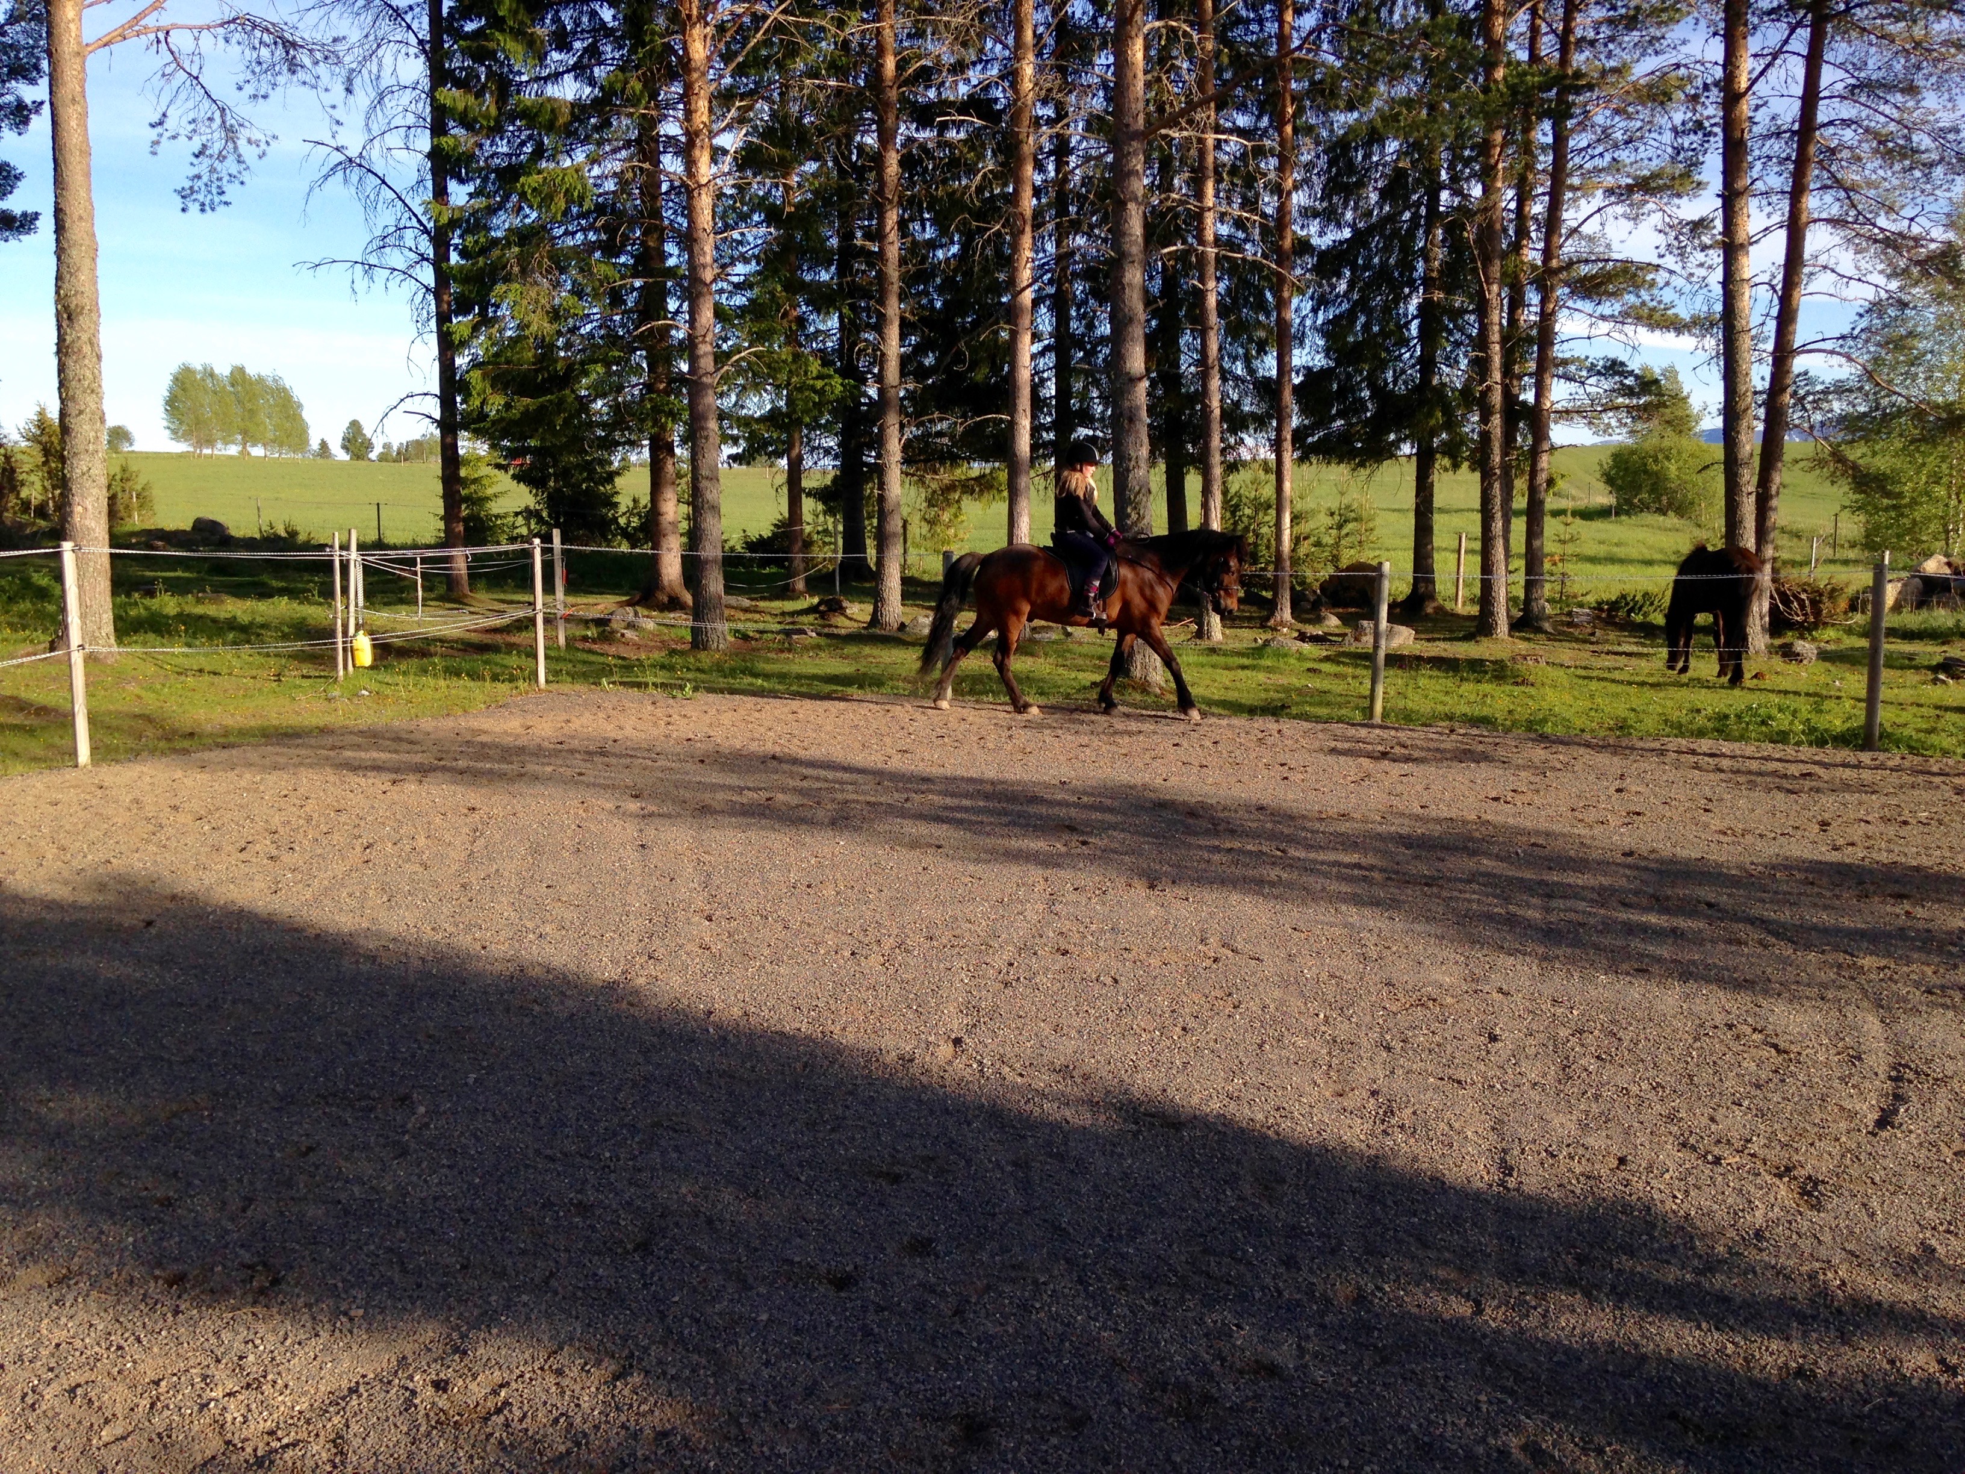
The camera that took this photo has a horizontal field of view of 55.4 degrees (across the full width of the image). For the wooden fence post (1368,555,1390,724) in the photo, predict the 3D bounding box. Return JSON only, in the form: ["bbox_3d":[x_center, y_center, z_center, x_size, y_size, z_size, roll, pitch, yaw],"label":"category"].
[{"bbox_3d":[3.169,-0.748,14.900,0.092,1.282,0.092,3,7,27],"label":"wooden fence post"}]

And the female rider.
[{"bbox_3d":[0.826,-1.664,15.270,0.520,1.470,0.520,2,7,17],"label":"female rider"}]

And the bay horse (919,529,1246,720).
[{"bbox_3d":[0.796,-0.922,15.300,2.680,1.530,0.550,2,7,17],"label":"bay horse"}]

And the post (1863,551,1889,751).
[{"bbox_3d":[6.203,-0.573,13.000,0.092,1.344,0.092,3,7,27],"label":"post"}]

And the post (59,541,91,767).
[{"bbox_3d":[-5.756,-0.522,11.900,0.077,1.422,0.077,-1,7,-10],"label":"post"}]

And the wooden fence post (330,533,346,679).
[{"bbox_3d":[-6.289,-1.273,18.300,0.055,1.445,0.055,0,6,0],"label":"wooden fence post"}]

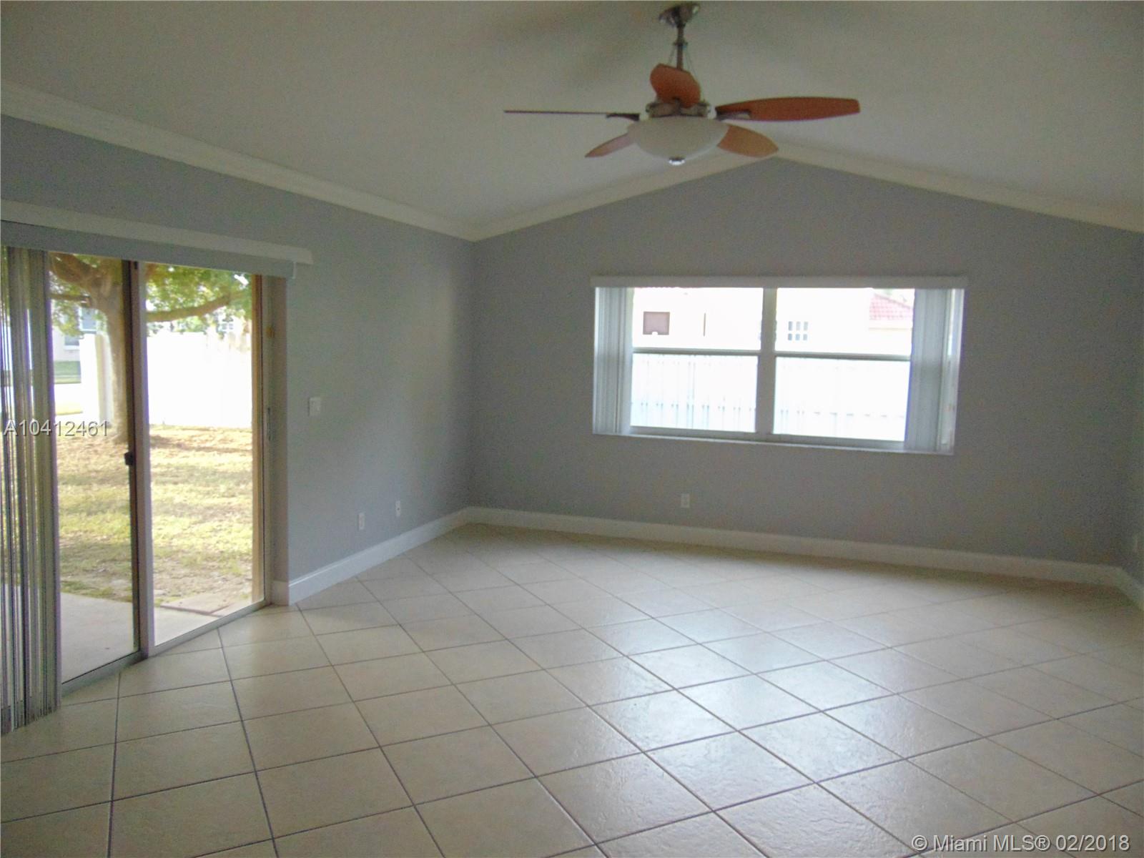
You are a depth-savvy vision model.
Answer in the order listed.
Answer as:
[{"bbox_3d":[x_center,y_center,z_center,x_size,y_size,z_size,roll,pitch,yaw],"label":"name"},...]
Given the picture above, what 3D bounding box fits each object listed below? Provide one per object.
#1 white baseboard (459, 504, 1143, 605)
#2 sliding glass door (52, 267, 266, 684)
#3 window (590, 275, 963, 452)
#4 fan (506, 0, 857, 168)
[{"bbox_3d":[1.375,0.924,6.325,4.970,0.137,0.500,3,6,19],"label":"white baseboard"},{"bbox_3d":[-2.037,0.119,4.108,0.110,1.980,1.580,3,6,17],"label":"sliding glass door"},{"bbox_3d":[1.511,-0.514,6.465,2.775,1.265,0.120,3,6,19],"label":"window"},{"bbox_3d":[0.428,-1.397,3.370,1.400,0.640,1.360,2,5,9],"label":"fan"}]

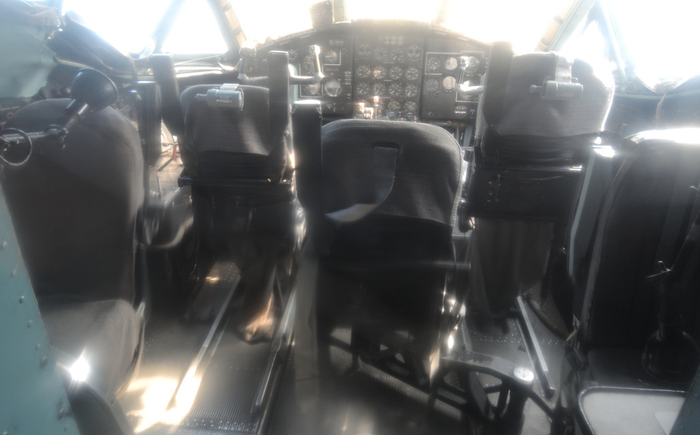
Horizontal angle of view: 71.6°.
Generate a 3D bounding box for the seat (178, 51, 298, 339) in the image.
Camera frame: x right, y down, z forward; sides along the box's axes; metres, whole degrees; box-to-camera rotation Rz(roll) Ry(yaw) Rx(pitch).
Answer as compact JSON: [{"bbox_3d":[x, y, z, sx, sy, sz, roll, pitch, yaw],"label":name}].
[{"bbox_3d":[-0.434,-0.186,2.255,0.510,1.200,0.630,2,27,4],"label":"seat"}]

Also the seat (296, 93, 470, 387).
[{"bbox_3d":[0.104,0.068,1.869,0.520,1.130,0.630,2,27,4],"label":"seat"}]

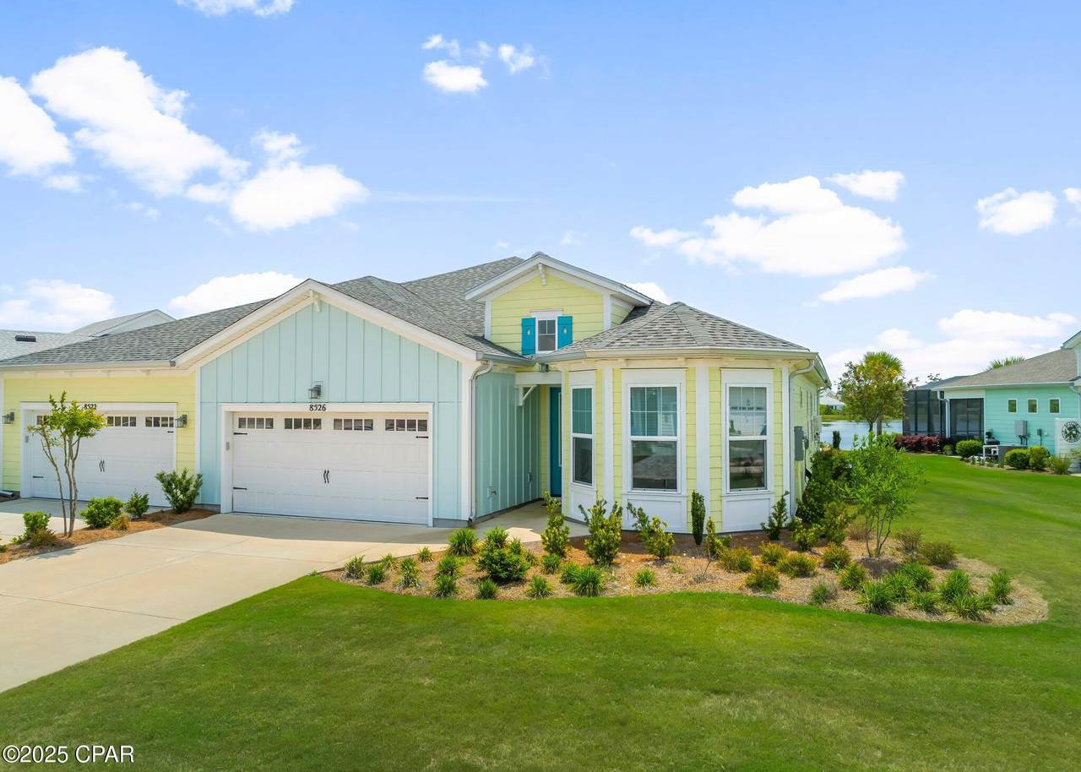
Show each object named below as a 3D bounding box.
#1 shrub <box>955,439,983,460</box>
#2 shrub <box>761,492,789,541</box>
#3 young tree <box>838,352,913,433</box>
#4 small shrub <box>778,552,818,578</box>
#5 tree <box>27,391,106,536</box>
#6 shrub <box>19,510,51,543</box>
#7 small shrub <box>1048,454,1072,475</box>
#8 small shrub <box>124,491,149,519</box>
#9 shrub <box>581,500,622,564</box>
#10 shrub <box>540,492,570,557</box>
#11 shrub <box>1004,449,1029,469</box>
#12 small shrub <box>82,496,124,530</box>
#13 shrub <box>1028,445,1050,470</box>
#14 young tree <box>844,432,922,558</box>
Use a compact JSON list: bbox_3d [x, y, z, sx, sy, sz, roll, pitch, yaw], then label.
[{"bbox_3d":[17.991,2.682,31.500,1.137,0.853,1.137,0,-1,0],"label":"shrub"},{"bbox_3d":[3.724,2.067,11.900,0.450,0.760,0.440,0,-1,0],"label":"shrub"},{"bbox_3d":[17.170,0.803,38.500,3.800,5.100,3.700,0,-1,0],"label":"young tree"},{"bbox_3d":[3.331,2.313,9.700,0.480,0.310,0.460,0,-1,0],"label":"small shrub"},{"bbox_3d":[-8.548,1.408,13.500,1.401,2.588,1.331,0,-1,0],"label":"tree"},{"bbox_3d":[-8.826,2.452,13.100,0.540,0.550,0.520,0,-1,0],"label":"shrub"},{"bbox_3d":[17.531,2.668,25.300,0.799,0.685,0.799,0,-1,0],"label":"small shrub"},{"bbox_3d":[-8.202,2.408,15.200,0.514,0.583,0.514,0,-1,0],"label":"small shrub"},{"bbox_3d":[0.850,2.029,10.400,0.560,0.920,0.540,0,-1,0],"label":"shrub"},{"bbox_3d":[0.224,2.105,11.350,0.435,0.998,0.435,0,-1,0],"label":"shrub"},{"bbox_3d":[17.347,2.663,27.300,0.924,0.800,0.924,0,-1,0],"label":"shrub"},{"bbox_3d":[-8.294,2.394,14.200,0.800,0.610,0.750,0,-1,0],"label":"small shrub"},{"bbox_3d":[17.749,2.544,26.700,0.800,0.880,0.800,0,-1,0],"label":"shrub"},{"bbox_3d":[5.271,1.679,11.500,1.141,1.919,1.141,0,-1,0],"label":"young tree"}]

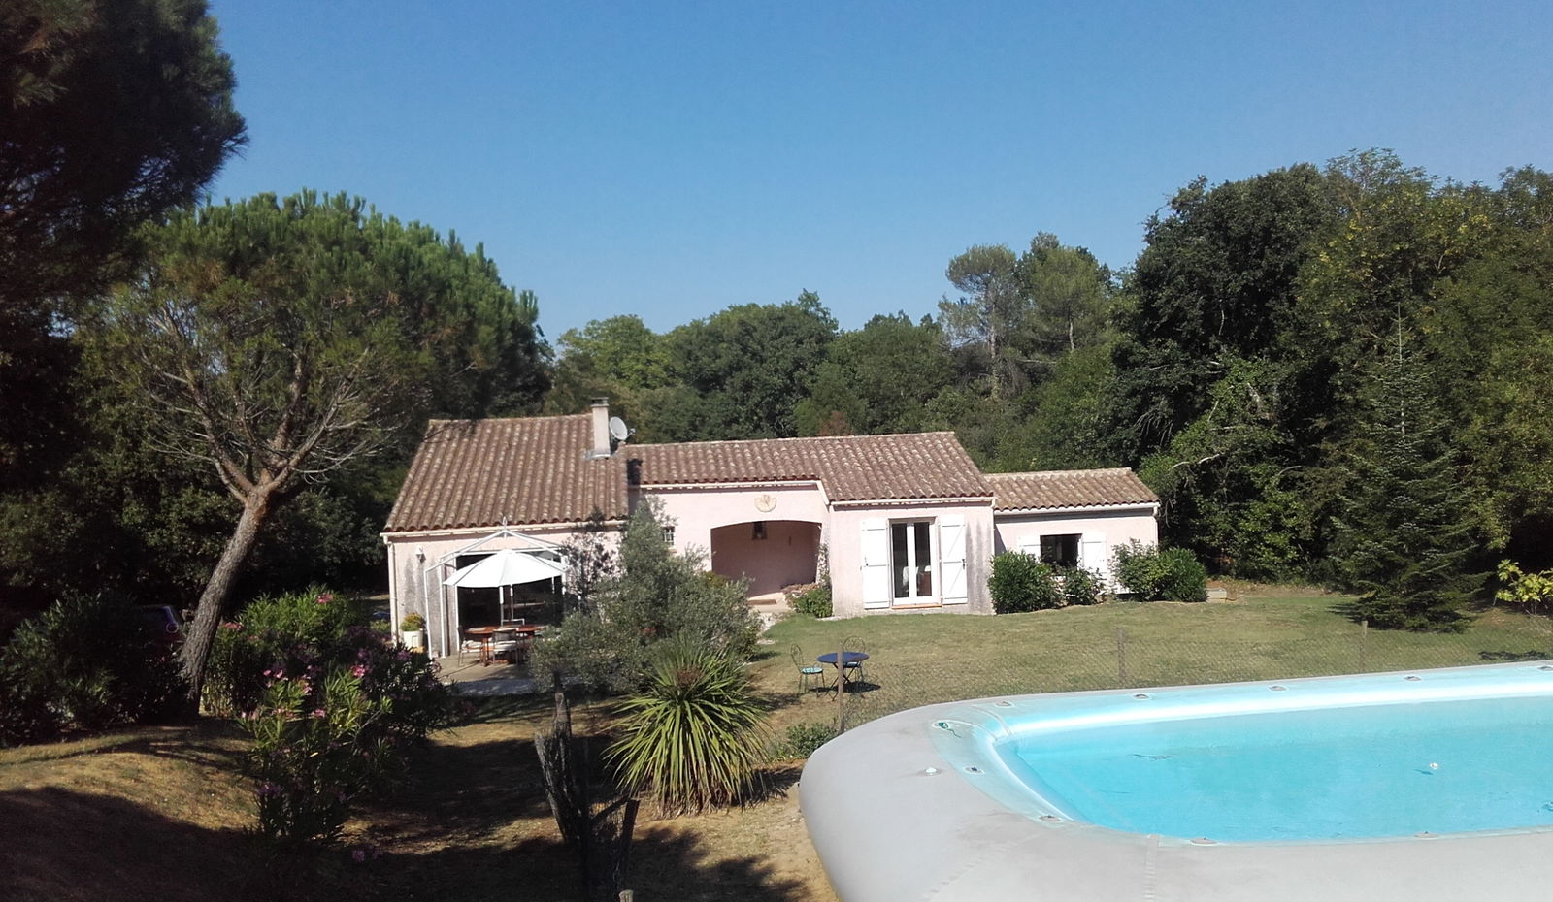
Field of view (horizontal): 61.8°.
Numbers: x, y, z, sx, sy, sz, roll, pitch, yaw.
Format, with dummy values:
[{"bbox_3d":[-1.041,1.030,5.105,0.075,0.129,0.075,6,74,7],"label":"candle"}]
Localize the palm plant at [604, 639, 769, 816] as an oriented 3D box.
[{"bbox_3d":[-1.175,3.591,17.100,2.150,2.150,2.150,-2,4,-5],"label":"palm plant"}]

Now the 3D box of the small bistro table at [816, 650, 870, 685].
[{"bbox_3d":[1.218,4.113,23.900,0.970,0.730,0.970,-2,4,-5],"label":"small bistro table"}]

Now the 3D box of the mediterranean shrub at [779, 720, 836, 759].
[{"bbox_3d":[0.435,4.239,19.000,0.900,0.600,0.800,-2,4,-5],"label":"mediterranean shrub"}]

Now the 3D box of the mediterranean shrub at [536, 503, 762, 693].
[{"bbox_3d":[-2.423,2.772,24.800,4.200,3.400,3.500,-2,4,-5],"label":"mediterranean shrub"}]

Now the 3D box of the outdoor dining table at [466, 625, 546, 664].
[{"bbox_3d":[-5.633,4.083,27.200,1.750,0.750,1.000,-2,4,-5],"label":"outdoor dining table"}]

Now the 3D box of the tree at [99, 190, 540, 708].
[{"bbox_3d":[-8.281,-0.055,23.400,8.200,9.200,7.400,-2,4,-5],"label":"tree"}]

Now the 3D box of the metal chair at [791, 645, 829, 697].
[{"bbox_3d":[0.614,4.046,23.900,0.540,0.930,0.430,0,4,21],"label":"metal chair"}]

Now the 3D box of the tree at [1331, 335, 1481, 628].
[{"bbox_3d":[14.058,0.692,29.000,3.300,6.500,3.300,-2,4,-5],"label":"tree"}]

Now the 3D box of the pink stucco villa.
[{"bbox_3d":[-0.062,1.146,34.466,18.130,5.390,11.370,-2,4,-5],"label":"pink stucco villa"}]

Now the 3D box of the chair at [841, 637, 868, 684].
[{"bbox_3d":[1.466,3.965,24.500,0.440,0.920,0.500,-1,4,12],"label":"chair"}]

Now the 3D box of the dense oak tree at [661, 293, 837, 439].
[{"bbox_3d":[-0.970,-1.859,52.283,7.200,9.000,6.800,-2,4,-5],"label":"dense oak tree"}]

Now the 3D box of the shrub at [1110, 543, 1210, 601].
[{"bbox_3d":[9.321,2.971,31.600,2.350,1.450,1.500,-2,4,-5],"label":"shrub"}]

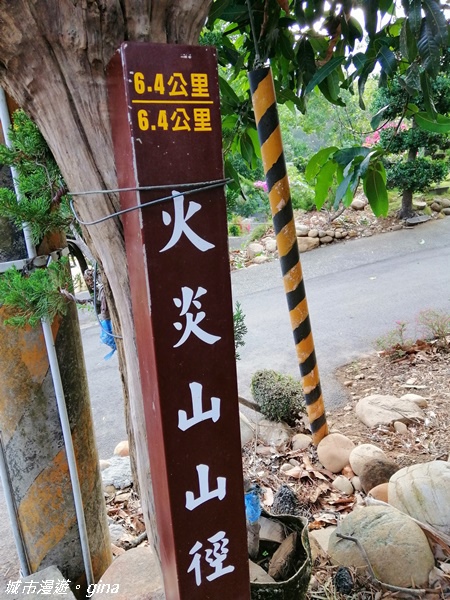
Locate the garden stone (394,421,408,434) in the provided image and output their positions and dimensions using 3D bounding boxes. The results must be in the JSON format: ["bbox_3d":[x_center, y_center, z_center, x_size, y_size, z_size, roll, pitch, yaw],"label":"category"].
[{"bbox_3d":[0.883,0.640,2.255,0.070,0.070,0.065,1,12,22],"label":"garden stone"}]

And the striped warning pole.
[{"bbox_3d":[0.338,-0.033,2.120,0.090,1.915,0.090,-9,27,9],"label":"striped warning pole"}]

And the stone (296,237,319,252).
[{"bbox_3d":[1.351,-0.911,7.469,0.420,0.240,0.280,-2,12,10],"label":"stone"}]

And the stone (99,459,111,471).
[{"bbox_3d":[-0.655,0.878,2.392,0.110,0.080,0.100,-8,13,-18],"label":"stone"}]

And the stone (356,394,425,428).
[{"bbox_3d":[0.854,0.579,2.339,0.350,0.155,0.260,1,12,20],"label":"stone"}]

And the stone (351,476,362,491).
[{"bbox_3d":[0.620,0.861,2.115,0.062,0.055,0.060,0,12,16],"label":"stone"}]

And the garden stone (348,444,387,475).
[{"bbox_3d":[0.702,0.790,2.227,0.185,0.145,0.170,0,13,17],"label":"garden stone"}]

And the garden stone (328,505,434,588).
[{"bbox_3d":[0.562,0.885,1.619,0.380,0.240,0.300,0,13,19],"label":"garden stone"}]

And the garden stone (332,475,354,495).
[{"bbox_3d":[0.552,0.860,2.101,0.100,0.075,0.090,-1,12,14],"label":"garden stone"}]

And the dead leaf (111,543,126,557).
[{"bbox_3d":[-0.432,1.015,1.830,0.075,0.020,0.055,-8,15,-17],"label":"dead leaf"}]

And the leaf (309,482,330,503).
[{"bbox_3d":[0.435,0.885,2.073,0.100,0.050,0.090,-2,12,11],"label":"leaf"}]

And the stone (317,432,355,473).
[{"bbox_3d":[0.574,0.791,2.330,0.195,0.185,0.175,0,15,14],"label":"stone"}]

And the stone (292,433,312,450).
[{"bbox_3d":[0.425,0.775,2.470,0.110,0.090,0.100,-1,15,9],"label":"stone"}]

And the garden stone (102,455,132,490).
[{"bbox_3d":[-0.550,0.878,2.295,0.220,0.140,0.170,-7,12,-16],"label":"garden stone"}]

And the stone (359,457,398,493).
[{"bbox_3d":[0.718,0.816,2.102,0.180,0.145,0.160,0,13,19],"label":"stone"}]

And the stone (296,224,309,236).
[{"bbox_3d":[1.503,-1.351,8.800,0.260,0.200,0.230,-1,15,10],"label":"stone"}]

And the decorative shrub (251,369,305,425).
[{"bbox_3d":[0.310,0.559,2.612,0.320,0.300,0.310,-3,12,6],"label":"decorative shrub"}]

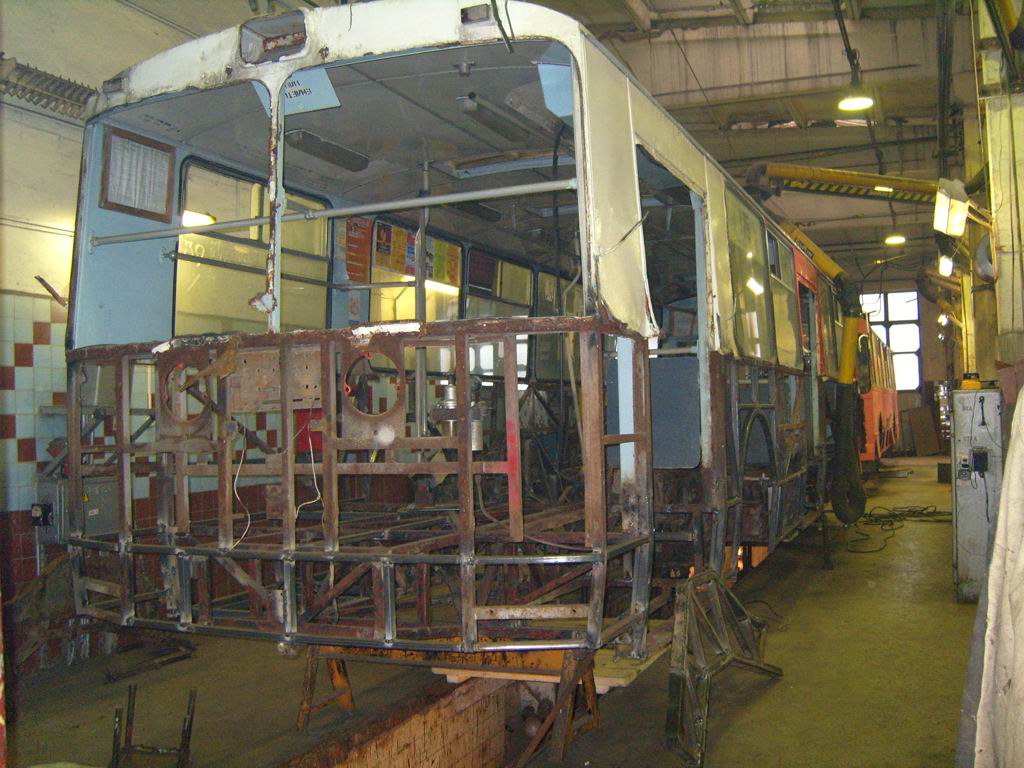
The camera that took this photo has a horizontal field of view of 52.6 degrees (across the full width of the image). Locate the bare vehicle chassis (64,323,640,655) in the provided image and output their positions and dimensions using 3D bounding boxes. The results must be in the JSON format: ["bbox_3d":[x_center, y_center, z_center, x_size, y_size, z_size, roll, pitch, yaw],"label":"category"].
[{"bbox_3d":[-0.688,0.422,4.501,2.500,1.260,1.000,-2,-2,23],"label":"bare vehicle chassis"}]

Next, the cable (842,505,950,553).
[{"bbox_3d":[5.049,1.830,13.438,1.150,0.070,5.300,-2,-2,23],"label":"cable"}]

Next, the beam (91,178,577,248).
[{"bbox_3d":[-0.828,-0.681,4.196,2.310,0.040,0.040,-2,-2,23],"label":"beam"}]

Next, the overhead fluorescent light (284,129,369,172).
[{"bbox_3d":[-0.966,-1.217,5.327,0.200,0.080,0.640,-2,-2,23],"label":"overhead fluorescent light"}]

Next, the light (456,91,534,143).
[{"bbox_3d":[-0.068,-1.240,4.860,0.170,0.080,0.660,-2,-2,23],"label":"light"}]

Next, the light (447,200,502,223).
[{"bbox_3d":[-0.249,-1.179,6.923,0.200,0.080,0.640,-2,-2,23],"label":"light"}]

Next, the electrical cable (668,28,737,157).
[{"bbox_3d":[2.712,-4.149,14.738,0.900,1.900,0.300,-2,-2,23],"label":"electrical cable"}]

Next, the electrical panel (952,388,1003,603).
[{"bbox_3d":[3.723,0.883,8.248,0.350,1.666,0.350,-2,-2,23],"label":"electrical panel"}]

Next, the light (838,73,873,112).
[{"bbox_3d":[4.549,-3.847,13.712,0.440,0.410,0.440,-2,-2,23],"label":"light"}]

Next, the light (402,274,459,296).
[{"bbox_3d":[-0.882,-1.136,11.486,0.140,0.120,1.420,-2,-2,23],"label":"light"}]

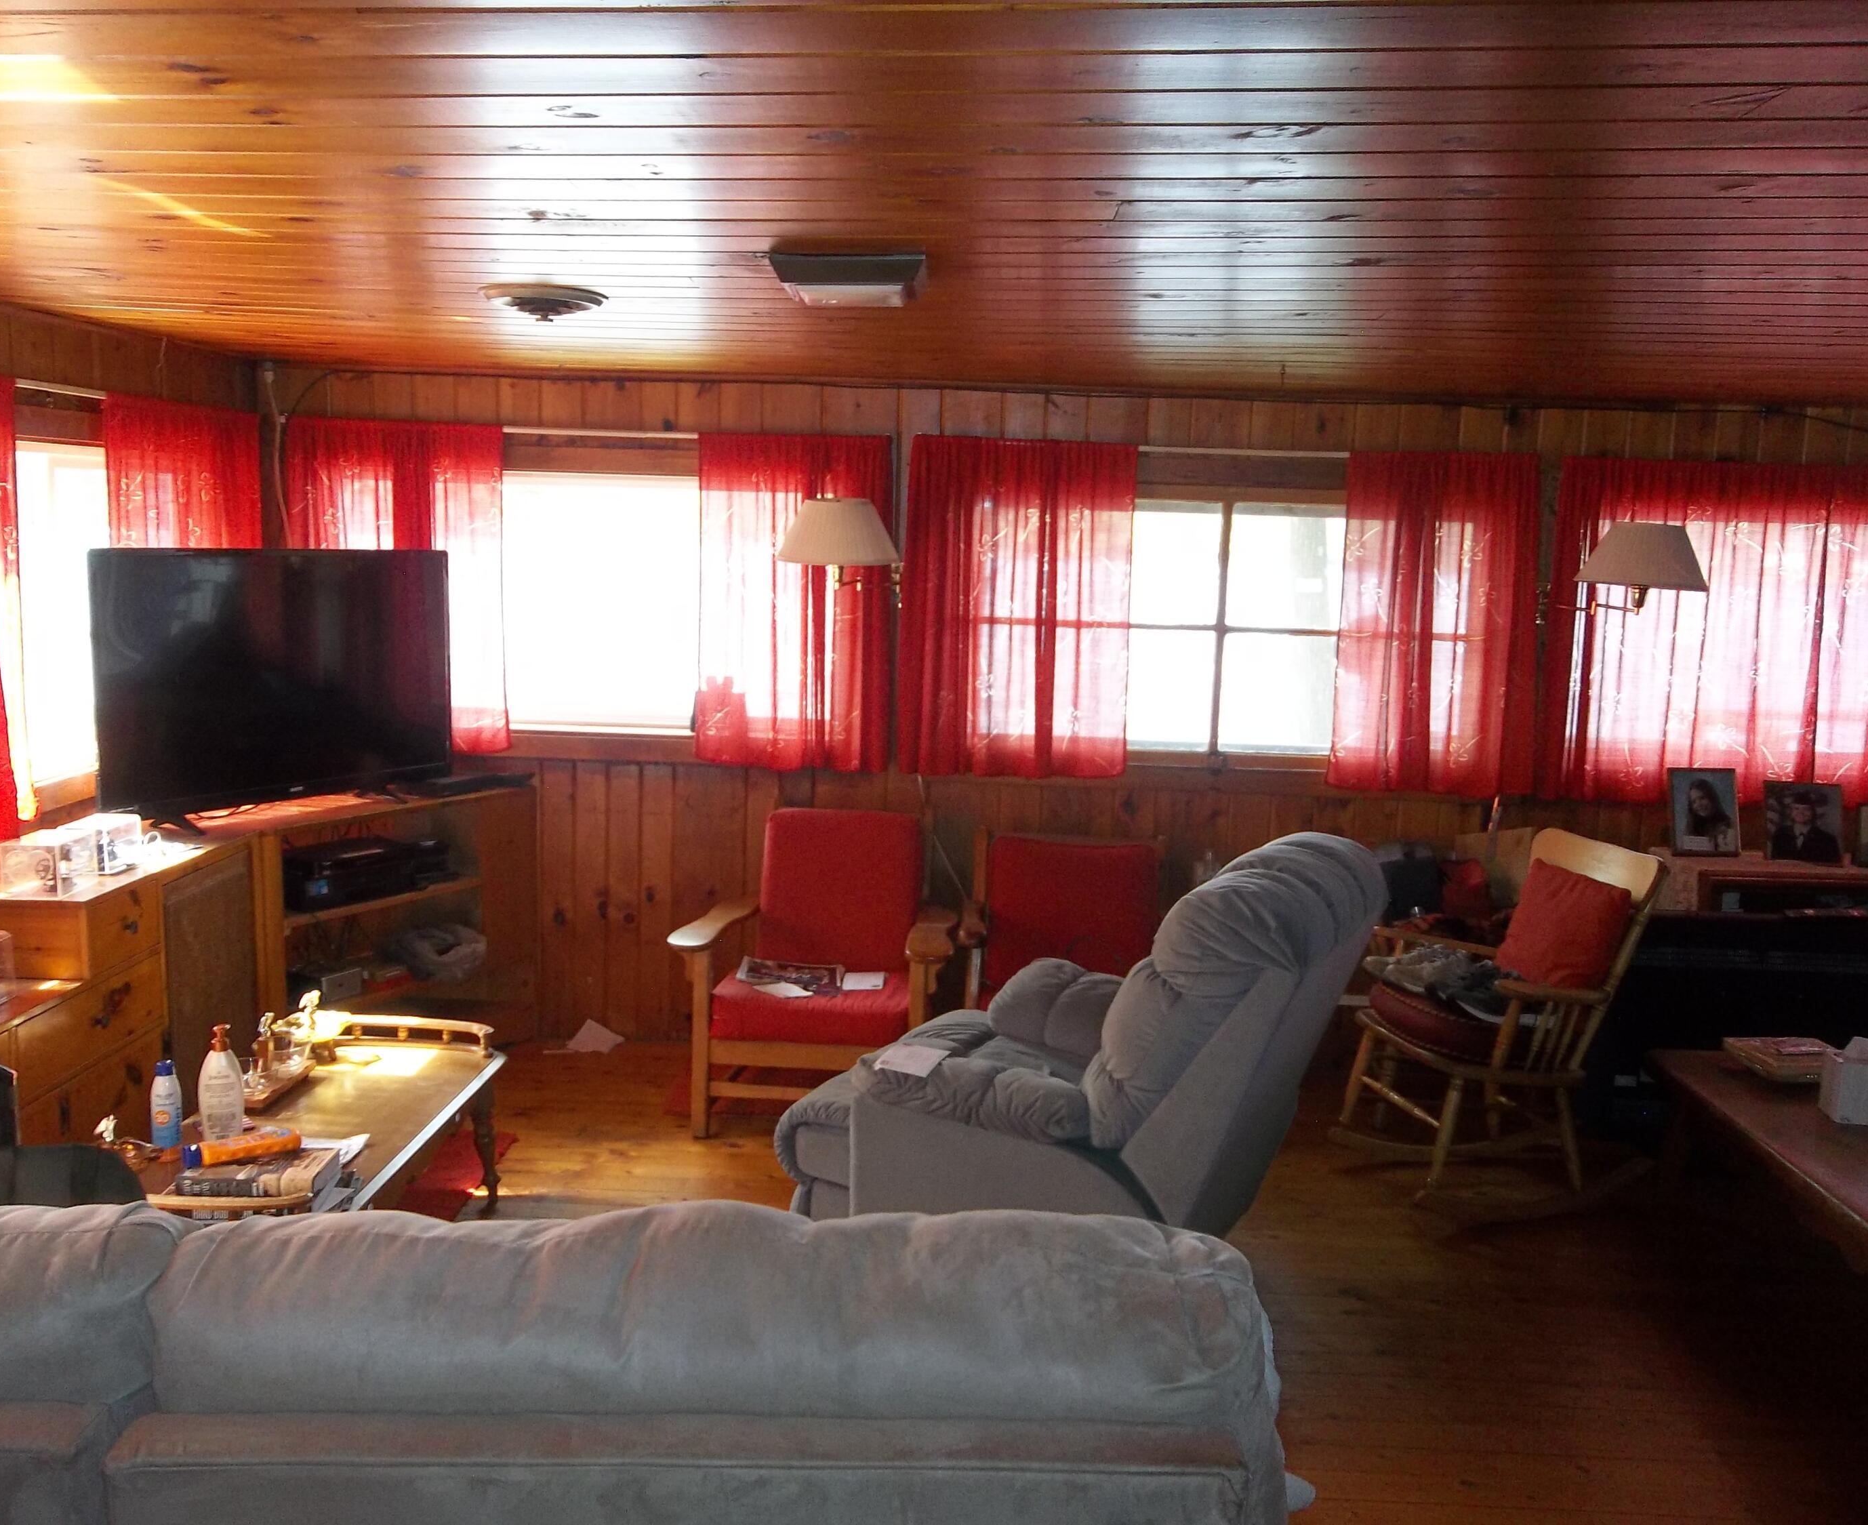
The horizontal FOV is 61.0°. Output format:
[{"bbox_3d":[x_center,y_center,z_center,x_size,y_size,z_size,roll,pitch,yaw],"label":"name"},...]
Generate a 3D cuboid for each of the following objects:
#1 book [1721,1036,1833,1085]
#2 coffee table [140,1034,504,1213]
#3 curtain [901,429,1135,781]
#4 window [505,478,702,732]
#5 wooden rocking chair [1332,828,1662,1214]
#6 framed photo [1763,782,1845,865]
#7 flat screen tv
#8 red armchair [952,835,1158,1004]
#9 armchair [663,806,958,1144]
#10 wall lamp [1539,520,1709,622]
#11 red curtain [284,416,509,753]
[{"bbox_3d":[2.108,0.731,3.901,0.245,0.060,0.180,1,8,-5],"label":"book"},{"bbox_3d":[-1.304,0.917,3.336,0.530,0.468,1.120,2,8,1],"label":"coffee table"},{"bbox_3d":[0.258,-0.465,4.844,0.700,1.020,0.090,2,7,1],"label":"curtain"},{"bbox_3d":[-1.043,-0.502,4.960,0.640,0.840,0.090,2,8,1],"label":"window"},{"bbox_3d":[1.507,0.665,4.212,0.710,0.890,0.600,-1,9,-16],"label":"wooden rocking chair"},{"bbox_3d":[2.618,0.178,4.777,0.230,0.245,0.040,3,-5,9],"label":"framed photo"},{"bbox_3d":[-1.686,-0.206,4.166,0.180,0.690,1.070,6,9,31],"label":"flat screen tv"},{"bbox_3d":[0.387,0.630,4.652,0.660,0.770,0.720,2,8,4],"label":"red armchair"},{"bbox_3d":[-0.291,0.580,4.543,0.750,0.810,0.750,2,7,6],"label":"armchair"},{"bbox_3d":[2.001,-0.541,4.588,0.360,0.305,0.530,2,7,1],"label":"wall lamp"},{"bbox_3d":[-1.640,-0.533,4.877,0.680,1.010,0.090,2,7,1],"label":"red curtain"}]

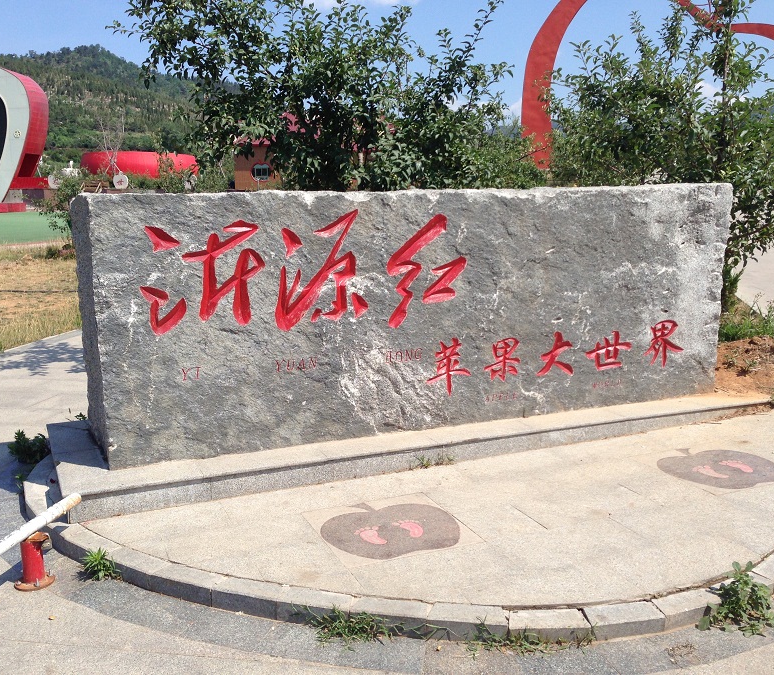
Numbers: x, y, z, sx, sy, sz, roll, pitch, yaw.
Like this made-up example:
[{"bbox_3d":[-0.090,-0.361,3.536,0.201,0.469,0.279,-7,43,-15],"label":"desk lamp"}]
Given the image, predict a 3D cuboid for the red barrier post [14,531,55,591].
[{"bbox_3d":[-1.353,0.850,3.283,0.152,0.192,0.152,0,11,0],"label":"red barrier post"}]

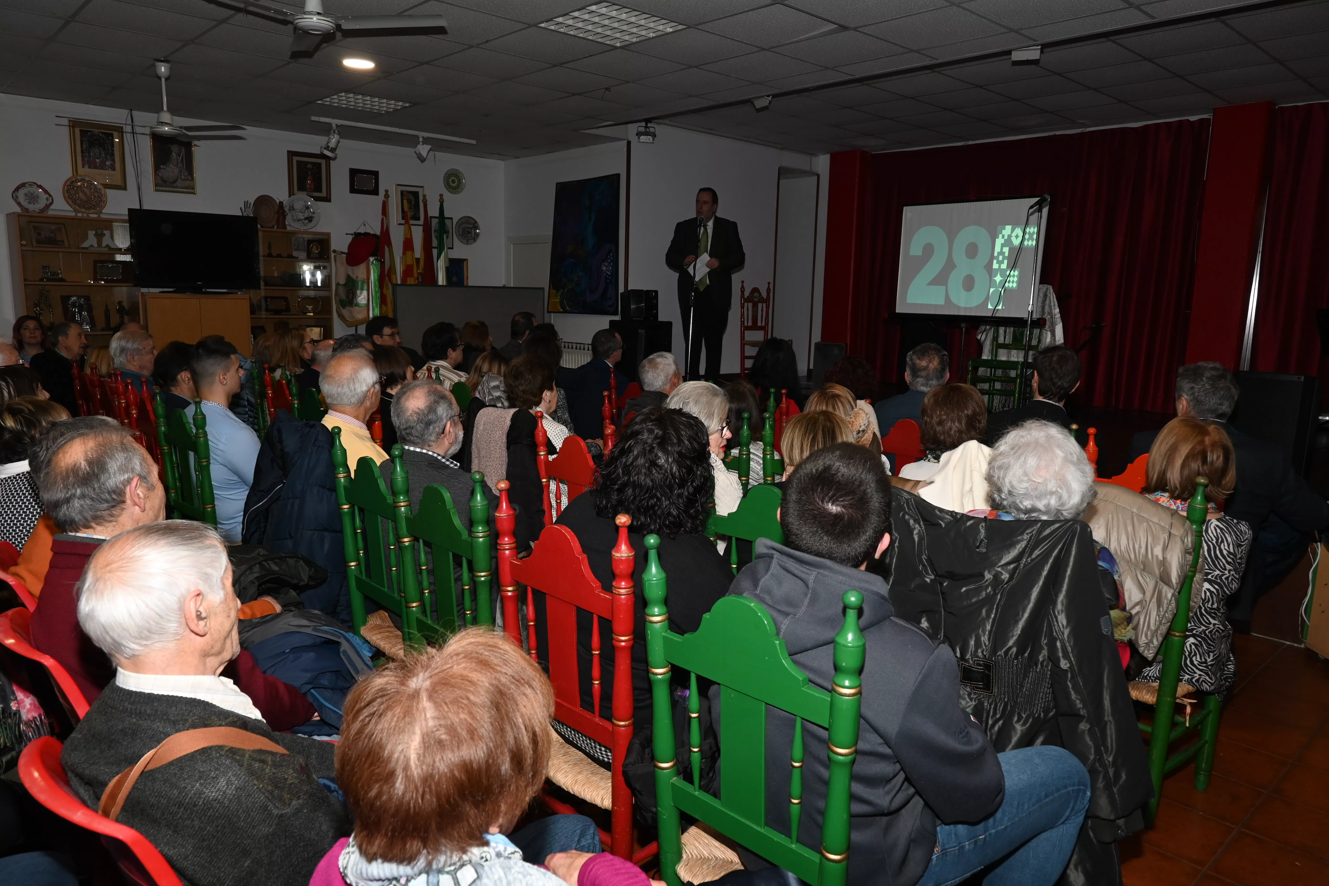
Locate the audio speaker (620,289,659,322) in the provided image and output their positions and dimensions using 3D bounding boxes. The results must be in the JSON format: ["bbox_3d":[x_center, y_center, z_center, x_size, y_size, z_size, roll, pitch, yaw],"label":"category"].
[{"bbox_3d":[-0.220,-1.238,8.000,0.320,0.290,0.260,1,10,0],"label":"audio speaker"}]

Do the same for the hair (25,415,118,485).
[{"bbox_3d":[-1.051,0.048,1.620,0.165,0.180,0.190,6,11,27],"label":"hair"}]

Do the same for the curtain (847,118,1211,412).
[{"bbox_3d":[3.451,-1.766,8.989,0.200,2.550,3.500,-8,13,-42],"label":"curtain"}]

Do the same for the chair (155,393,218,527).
[{"bbox_3d":[-1.937,0.299,3.988,0.490,1.091,0.467,9,12,40],"label":"chair"}]

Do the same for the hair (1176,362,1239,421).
[{"bbox_3d":[1.880,-0.180,3.070,0.180,0.210,0.200,4,10,15],"label":"hair"}]

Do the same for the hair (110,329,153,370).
[{"bbox_3d":[-2.696,-0.473,4.480,0.220,0.215,0.180,-8,13,-41],"label":"hair"}]

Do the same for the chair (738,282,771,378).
[{"bbox_3d":[1.094,-1.150,9.097,0.460,1.020,0.430,-8,13,-42],"label":"chair"}]

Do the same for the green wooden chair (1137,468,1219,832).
[{"bbox_3d":[1.483,0.597,2.859,0.460,1.100,0.480,-8,13,-42],"label":"green wooden chair"}]

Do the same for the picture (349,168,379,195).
[{"bbox_3d":[-2.944,-2.557,8.695,0.297,0.231,0.025,-7,12,-40],"label":"picture"}]

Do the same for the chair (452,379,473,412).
[{"bbox_3d":[-1.059,0.118,5.366,0.460,1.090,0.480,-8,13,-42],"label":"chair"}]

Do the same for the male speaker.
[{"bbox_3d":[0.325,-1.216,7.371,0.630,1.760,0.420,3,10,11],"label":"male speaker"}]

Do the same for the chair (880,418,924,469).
[{"bbox_3d":[1.213,0.345,4.136,0.467,1.091,0.490,-7,13,-42],"label":"chair"}]

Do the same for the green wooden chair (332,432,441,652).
[{"bbox_3d":[-0.777,0.495,2.958,0.467,1.091,0.490,-7,13,-42],"label":"green wooden chair"}]

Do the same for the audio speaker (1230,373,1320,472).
[{"bbox_3d":[3.531,-0.107,5.207,0.340,0.600,0.360,-8,13,-42],"label":"audio speaker"}]

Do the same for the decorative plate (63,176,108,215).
[{"bbox_3d":[-4.539,-1.941,6.941,0.310,0.310,0.050,-8,1,-42],"label":"decorative plate"}]

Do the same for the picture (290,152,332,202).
[{"bbox_3d":[-3.361,-2.525,8.447,0.400,0.420,0.030,-8,13,-42],"label":"picture"}]

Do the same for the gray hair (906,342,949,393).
[{"bbox_3d":[1.168,-0.332,3.930,0.178,0.215,0.200,4,10,18],"label":"gray hair"}]

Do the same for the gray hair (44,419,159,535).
[{"bbox_3d":[-1.121,0.068,1.750,0.172,0.205,0.205,3,10,12],"label":"gray hair"}]

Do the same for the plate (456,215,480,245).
[{"bbox_3d":[-2.135,-2.317,9.641,0.290,0.300,0.030,-8,13,-42],"label":"plate"}]

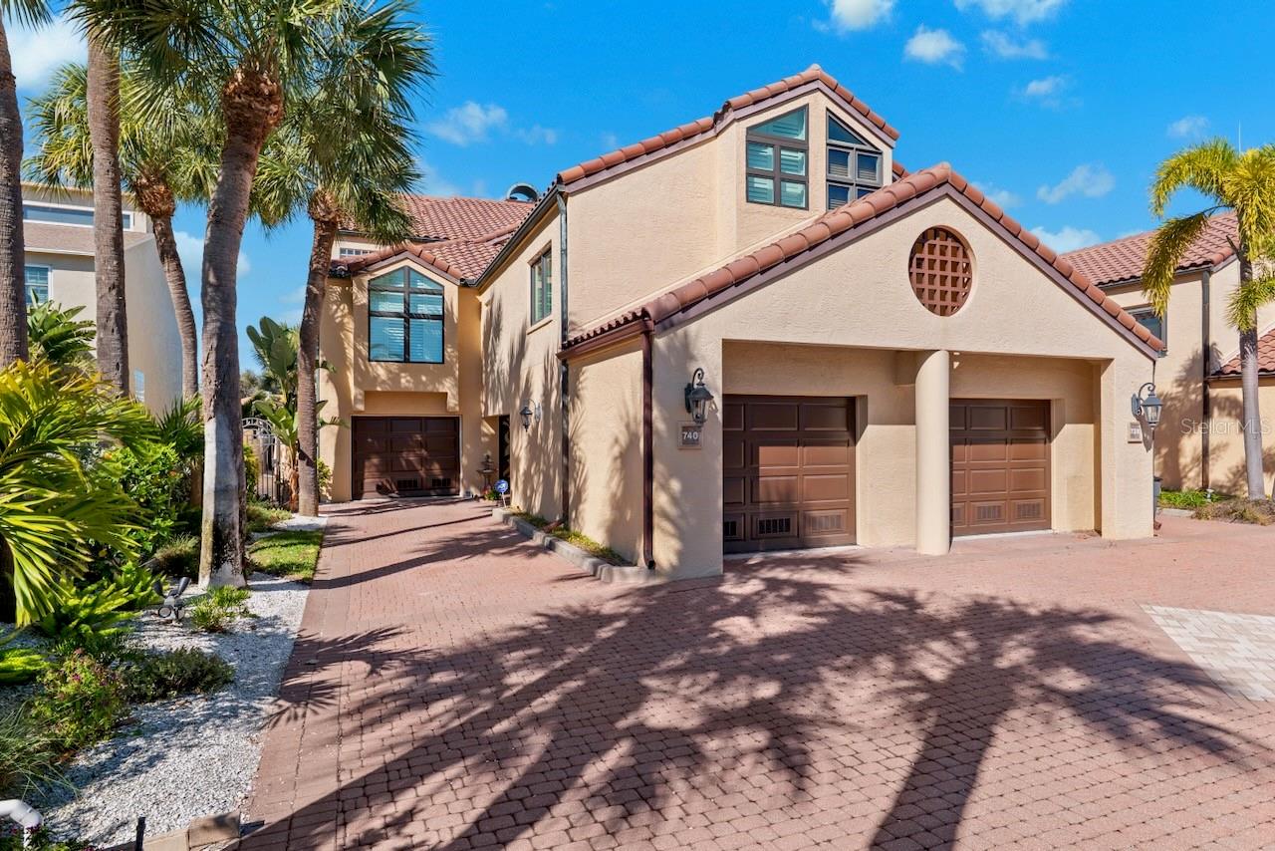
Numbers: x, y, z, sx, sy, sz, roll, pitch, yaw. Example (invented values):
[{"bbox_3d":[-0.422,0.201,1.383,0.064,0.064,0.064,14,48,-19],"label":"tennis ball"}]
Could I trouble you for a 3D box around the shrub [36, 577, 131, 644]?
[{"bbox_3d":[-4.608,1.502,5.900,0.720,0.457,0.660,0,0,-22],"label":"shrub"}]

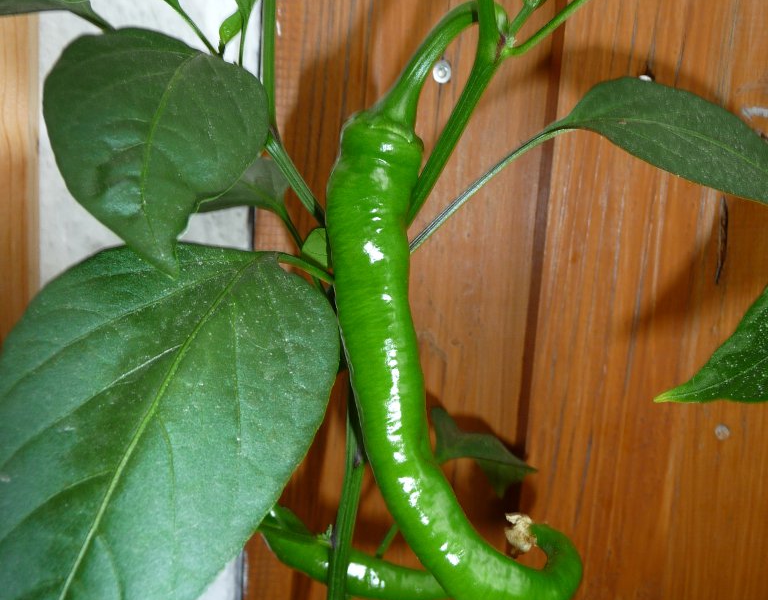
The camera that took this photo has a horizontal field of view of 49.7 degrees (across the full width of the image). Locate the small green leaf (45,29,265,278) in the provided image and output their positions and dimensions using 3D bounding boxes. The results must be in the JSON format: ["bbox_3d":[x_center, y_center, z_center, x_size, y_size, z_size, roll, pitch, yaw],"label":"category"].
[{"bbox_3d":[-0.069,-0.045,0.252,0.066,0.077,0.028,8,-26,-3],"label":"small green leaf"}]

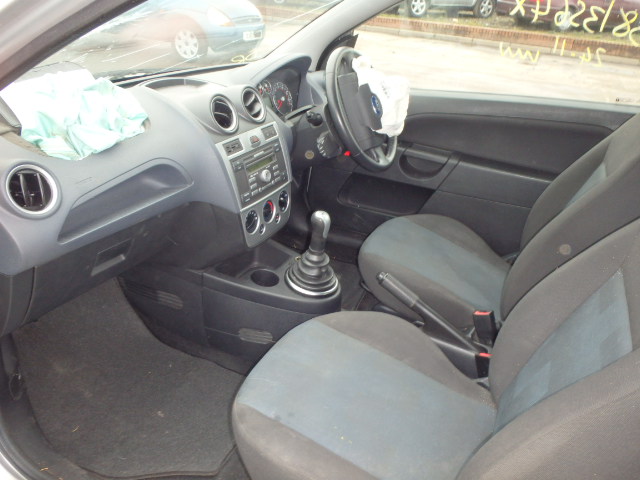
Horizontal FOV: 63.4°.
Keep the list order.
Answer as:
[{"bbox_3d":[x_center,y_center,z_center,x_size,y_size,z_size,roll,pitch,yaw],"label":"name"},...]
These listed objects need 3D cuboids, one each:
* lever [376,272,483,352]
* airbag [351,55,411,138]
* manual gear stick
[{"bbox_3d":[0.254,0.176,1.236,0.305,0.058,0.038,38,38,10],"label":"lever"},{"bbox_3d":[0.182,-0.397,1.477,0.135,0.230,0.190,1,24,32],"label":"airbag"},{"bbox_3d":[-0.018,0.024,1.331,0.145,0.222,0.142,0,27,0],"label":"manual gear stick"}]

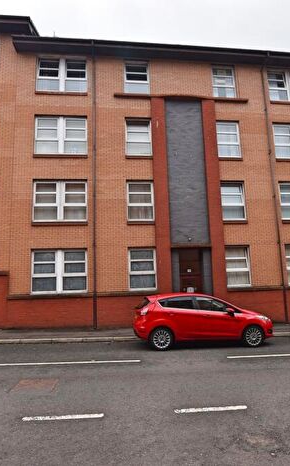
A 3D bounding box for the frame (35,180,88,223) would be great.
[{"bbox_3d":[-3.278,-1.226,11.377,2.019,1.591,0.110,-1,-9,-6],"label":"frame"}]

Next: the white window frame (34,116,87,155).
[{"bbox_3d":[-3.443,-4.030,12.158,2.118,1.697,0.120,-1,-9,-7],"label":"white window frame"}]

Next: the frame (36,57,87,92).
[{"bbox_3d":[-3.538,-6.829,12.600,2.078,1.721,0.120,-1,-9,-7],"label":"frame"}]

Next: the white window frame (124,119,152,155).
[{"bbox_3d":[-0.242,-3.942,12.124,1.044,1.561,0.110,-1,-9,-6],"label":"white window frame"}]

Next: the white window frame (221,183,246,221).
[{"bbox_3d":[3.786,-1.341,12.543,1.046,1.689,0.120,-1,-9,-7],"label":"white window frame"}]

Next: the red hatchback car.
[{"bbox_3d":[1.665,2.430,8.532,3.970,1.490,1.760,1,-9,-6],"label":"red hatchback car"}]

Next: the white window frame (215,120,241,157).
[{"bbox_3d":[3.602,-3.999,12.554,1.019,1.589,0.110,-1,-9,-6],"label":"white window frame"}]

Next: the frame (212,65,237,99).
[{"bbox_3d":[3.608,-6.931,13.427,1.050,1.606,0.120,-1,-9,-7],"label":"frame"}]

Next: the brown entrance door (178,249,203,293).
[{"bbox_3d":[2.009,2.052,12.140,1.045,2.750,0.120,-1,-9,-7],"label":"brown entrance door"}]

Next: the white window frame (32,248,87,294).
[{"bbox_3d":[-3.259,1.519,11.282,2.103,1.623,0.120,-1,-9,-7],"label":"white window frame"}]

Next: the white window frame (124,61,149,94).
[{"bbox_3d":[-0.326,-6.610,12.522,1.044,1.439,0.110,-1,-9,-6],"label":"white window frame"}]

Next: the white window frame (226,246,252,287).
[{"bbox_3d":[3.845,1.431,12.102,1.034,1.626,0.120,-1,-9,-7],"label":"white window frame"}]

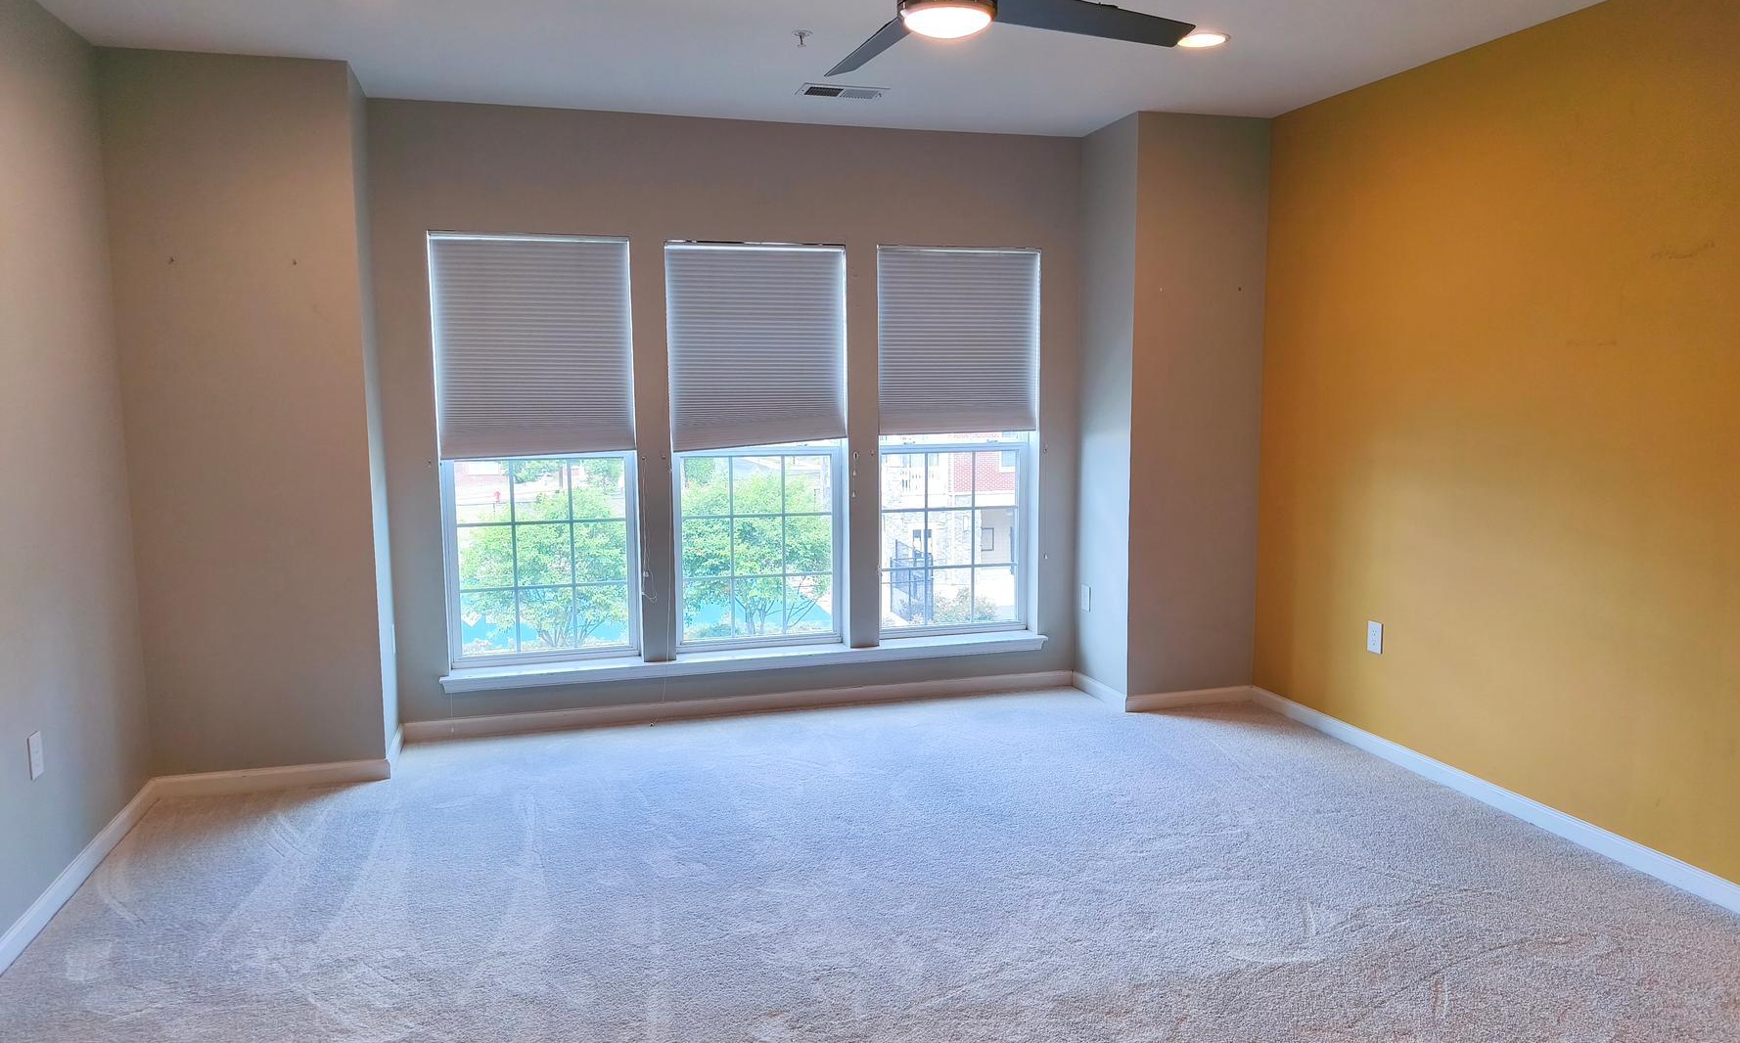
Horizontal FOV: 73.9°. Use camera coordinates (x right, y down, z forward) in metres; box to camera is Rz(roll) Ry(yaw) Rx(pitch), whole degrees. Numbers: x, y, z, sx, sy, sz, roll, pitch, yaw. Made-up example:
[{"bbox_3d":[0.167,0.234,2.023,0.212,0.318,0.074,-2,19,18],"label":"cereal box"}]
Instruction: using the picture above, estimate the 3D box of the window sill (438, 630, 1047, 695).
[{"bbox_3d":[-0.504,0.652,5.452,2.853,0.075,0.179,-2,7,-16],"label":"window sill"}]

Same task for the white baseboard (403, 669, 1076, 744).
[{"bbox_3d":[-0.491,0.854,5.441,3.202,0.076,0.018,-2,7,-16],"label":"white baseboard"}]

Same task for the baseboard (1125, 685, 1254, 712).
[{"bbox_3d":[1.517,0.840,5.458,0.688,0.076,0.018,-2,7,-16],"label":"baseboard"}]

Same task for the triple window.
[{"bbox_3d":[-0.520,-0.328,5.377,2.781,1.892,0.123,-2,7,-16],"label":"triple window"}]

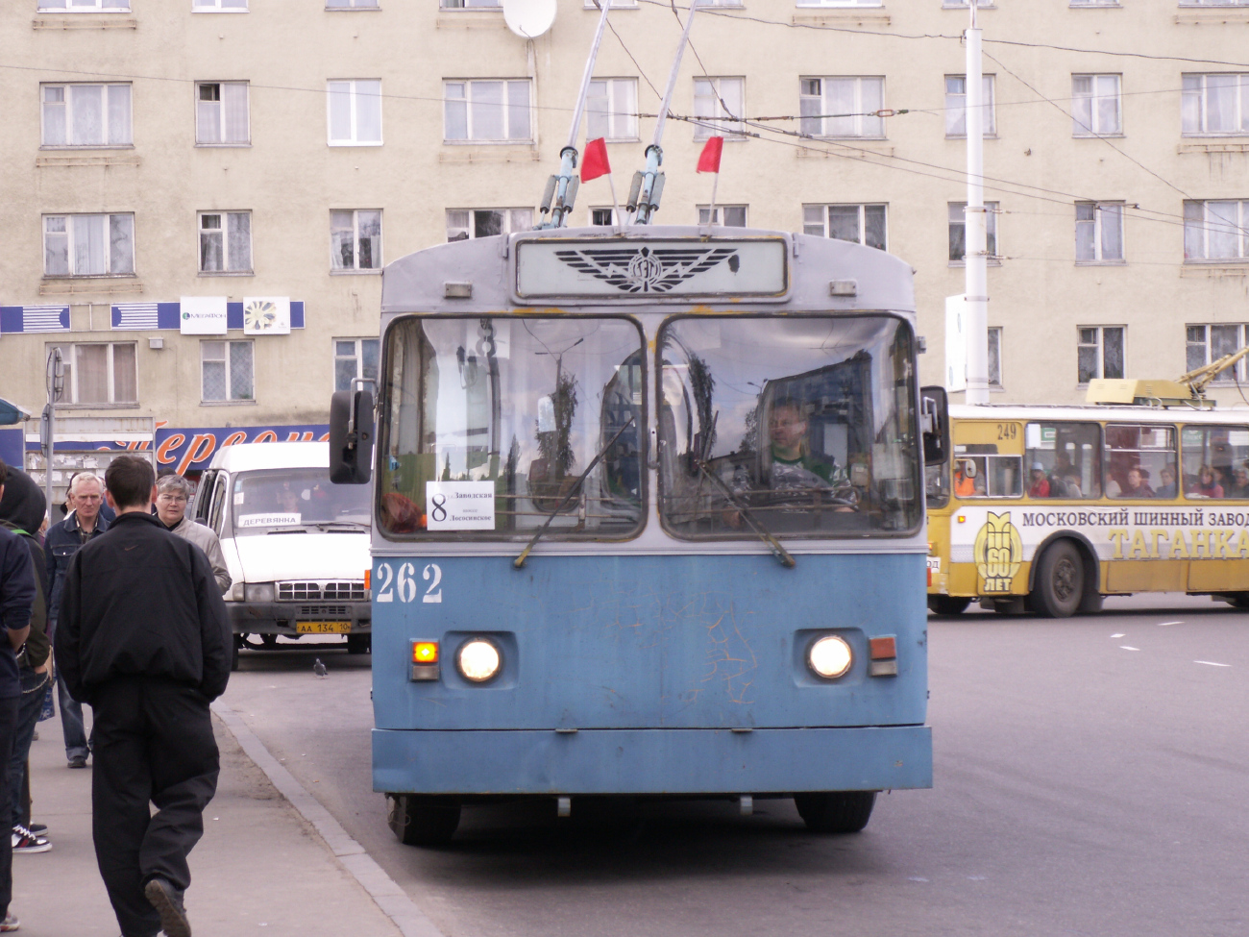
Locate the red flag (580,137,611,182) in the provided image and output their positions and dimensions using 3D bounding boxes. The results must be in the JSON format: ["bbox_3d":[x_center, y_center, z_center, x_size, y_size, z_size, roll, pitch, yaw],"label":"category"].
[{"bbox_3d":[-0.128,-1.369,17.300,0.140,0.200,0.070,-1,0,-6],"label":"red flag"}]

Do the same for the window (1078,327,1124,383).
[{"bbox_3d":[11.127,-2.633,90.648,1.200,1.420,0.150,-1,0,-8],"label":"window"}]

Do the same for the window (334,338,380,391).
[{"bbox_3d":[-6.001,-2.261,88.110,1.200,1.420,0.150,-1,0,-8],"label":"window"}]

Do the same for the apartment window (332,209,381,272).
[{"bbox_3d":[-6.056,-5.151,88.104,1.200,1.420,0.150,-1,0,-8],"label":"apartment window"}]

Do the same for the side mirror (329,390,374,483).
[{"bbox_3d":[-1.200,-0.140,17.150,0.180,0.410,0.100,-1,0,20],"label":"side mirror"}]

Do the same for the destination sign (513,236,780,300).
[{"bbox_3d":[0.121,-0.898,17.540,1.227,0.281,0.100,0,0,-1],"label":"destination sign"}]

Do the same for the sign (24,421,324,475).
[{"bbox_3d":[-9.704,-0.434,86.598,7.200,1.000,0.200,-1,0,-8],"label":"sign"}]

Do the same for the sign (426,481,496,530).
[{"bbox_3d":[-0.717,0.163,17.100,0.298,0.212,0.010,0,0,0],"label":"sign"}]

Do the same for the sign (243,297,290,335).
[{"bbox_3d":[-8.024,-3.418,87.507,1.040,0.850,0.200,-1,0,-8],"label":"sign"}]

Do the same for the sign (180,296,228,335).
[{"bbox_3d":[-9.249,-3.350,85.700,0.996,0.846,0.150,-1,0,-7],"label":"sign"}]

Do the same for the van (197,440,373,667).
[{"bbox_3d":[-3.280,0.840,39.500,2.060,2.200,5.450,-1,0,-9],"label":"van"}]

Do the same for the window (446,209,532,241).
[{"bbox_3d":[-2.969,-5.107,86.729,1.987,1.369,0.120,-1,0,-7],"label":"window"}]

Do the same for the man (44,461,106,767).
[{"bbox_3d":[-3.173,0.899,23.100,0.510,1.755,0.340,-1,0,-6],"label":"man"}]

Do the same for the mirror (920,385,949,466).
[{"bbox_3d":[1.414,-0.196,17.900,0.170,0.370,0.100,-1,0,-11],"label":"mirror"}]

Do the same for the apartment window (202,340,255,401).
[{"bbox_3d":[-8.741,-2.152,85.960,1.153,1.354,0.120,-1,0,-7],"label":"apartment window"}]

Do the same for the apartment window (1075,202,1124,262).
[{"bbox_3d":[10.817,-5.386,88.522,1.147,1.372,0.120,-1,0,-7],"label":"apartment window"}]

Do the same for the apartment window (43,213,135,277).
[{"bbox_3d":[-11.907,-4.966,86.610,2.020,1.414,0.160,-1,0,-8],"label":"apartment window"}]

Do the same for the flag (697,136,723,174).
[{"bbox_3d":[0.381,-1.401,17.400,0.125,0.175,0.070,-1,0,-3],"label":"flag"}]

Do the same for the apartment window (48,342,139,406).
[{"bbox_3d":[-11.819,-2.114,86.603,2.020,1.414,0.160,-1,0,-8],"label":"apartment window"}]

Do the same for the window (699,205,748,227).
[{"bbox_3d":[2.251,-5.266,88.546,1.201,1.414,0.160,-1,0,-8],"label":"window"}]

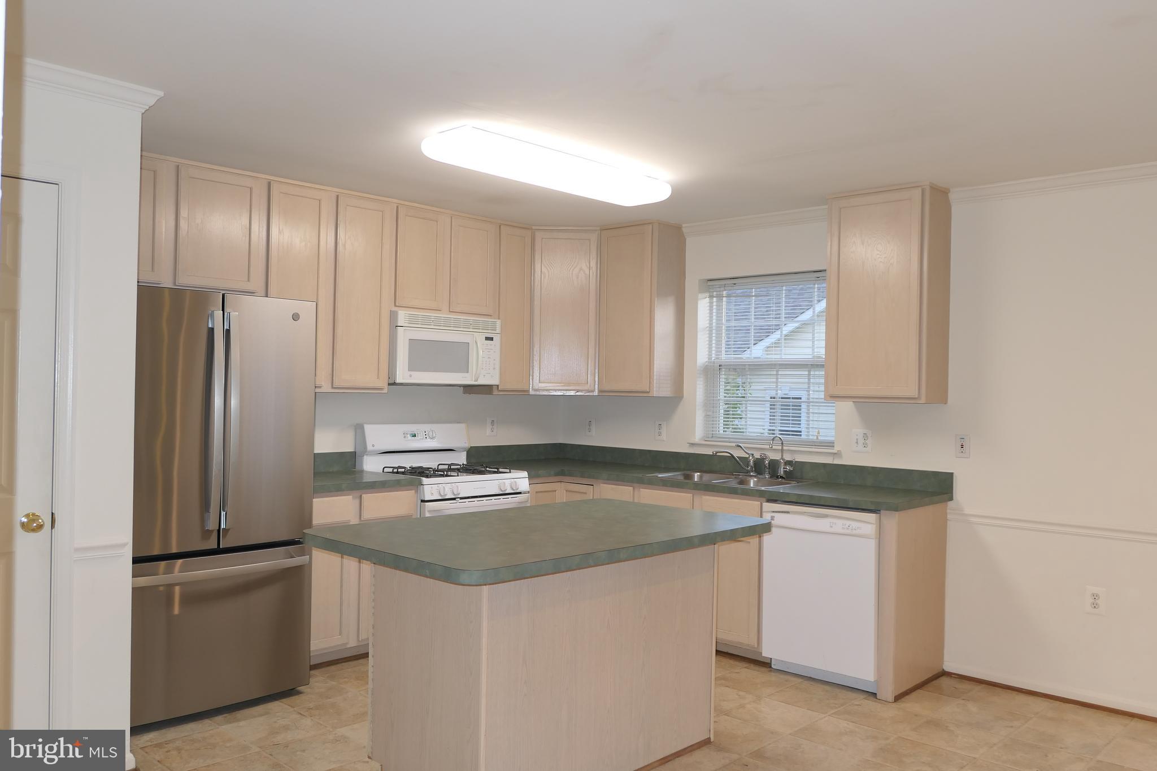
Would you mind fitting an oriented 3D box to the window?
[{"bbox_3d":[1.147,-0.148,5.363,0.920,1.007,0.045,1,0,43],"label":"window"}]

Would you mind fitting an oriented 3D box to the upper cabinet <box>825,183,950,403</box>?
[{"bbox_3d":[1.577,-0.444,4.594,0.531,1.056,0.332,1,0,43],"label":"upper cabinet"}]

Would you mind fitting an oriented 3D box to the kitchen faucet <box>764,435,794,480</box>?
[{"bbox_3d":[1.140,0.409,5.047,0.145,0.248,0.115,1,0,-43],"label":"kitchen faucet"}]

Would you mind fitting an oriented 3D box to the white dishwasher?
[{"bbox_3d":[1.351,1.014,4.545,0.607,0.854,0.613,1,0,43],"label":"white dishwasher"}]

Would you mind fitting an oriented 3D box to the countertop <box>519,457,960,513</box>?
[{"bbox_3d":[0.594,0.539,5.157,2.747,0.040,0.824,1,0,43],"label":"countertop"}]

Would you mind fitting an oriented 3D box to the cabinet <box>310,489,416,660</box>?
[{"bbox_3d":[-1.325,0.961,4.659,0.628,0.871,0.751,1,0,43],"label":"cabinet"}]

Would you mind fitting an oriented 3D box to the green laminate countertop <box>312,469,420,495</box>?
[{"bbox_3d":[-1.315,0.505,4.650,0.645,0.040,0.761,1,0,43],"label":"green laminate countertop"}]

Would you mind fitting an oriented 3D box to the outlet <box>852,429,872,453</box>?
[{"bbox_3d":[1.530,0.301,4.866,0.113,0.116,0.009,1,0,43],"label":"outlet"}]

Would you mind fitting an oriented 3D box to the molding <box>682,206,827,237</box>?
[{"bbox_3d":[1.072,-0.955,5.282,1.120,0.074,0.060,1,0,43],"label":"molding"}]

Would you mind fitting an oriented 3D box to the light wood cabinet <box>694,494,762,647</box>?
[{"bbox_3d":[0.987,0.966,4.932,0.430,0.796,0.630,1,0,43],"label":"light wood cabinet"}]

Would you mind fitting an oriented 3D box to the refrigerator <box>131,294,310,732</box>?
[{"bbox_3d":[-1.758,0.501,3.949,0.894,1.774,0.837,1,0,43],"label":"refrigerator"}]

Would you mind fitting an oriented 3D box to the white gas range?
[{"bbox_3d":[-0.774,0.823,5.204,0.675,1.180,0.765,1,0,43],"label":"white gas range"}]

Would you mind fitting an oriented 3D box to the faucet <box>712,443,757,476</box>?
[{"bbox_3d":[0.904,0.433,5.192,0.285,0.190,0.090,1,0,-19],"label":"faucet"}]

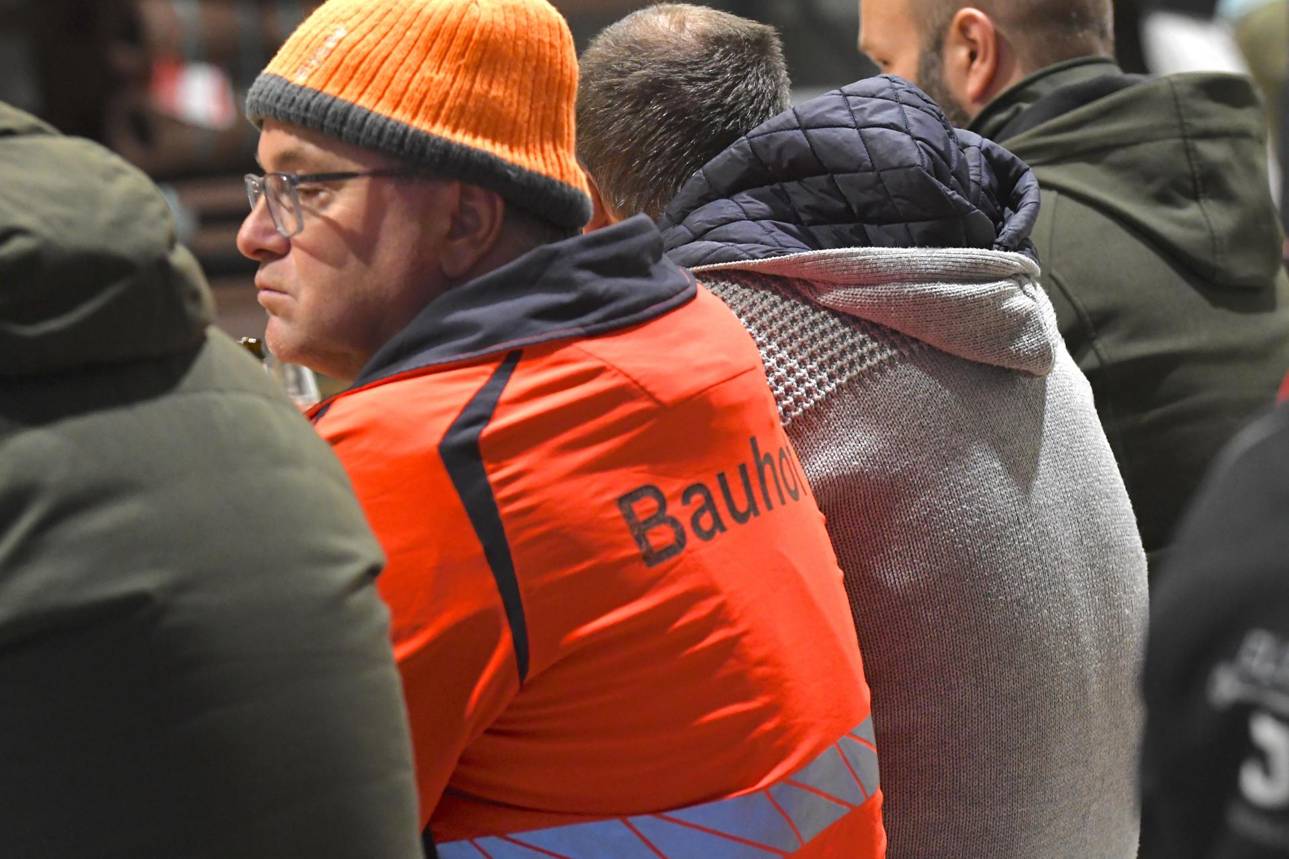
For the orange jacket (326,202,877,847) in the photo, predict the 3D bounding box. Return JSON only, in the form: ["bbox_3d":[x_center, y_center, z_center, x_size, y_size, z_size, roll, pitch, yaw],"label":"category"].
[{"bbox_3d":[-0.085,0.190,3.610,0.460,0.660,0.580,-6,4,35],"label":"orange jacket"}]

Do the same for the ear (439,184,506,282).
[{"bbox_3d":[-0.116,-0.137,3.600,0.042,0.069,0.030,10,7,6],"label":"ear"}]

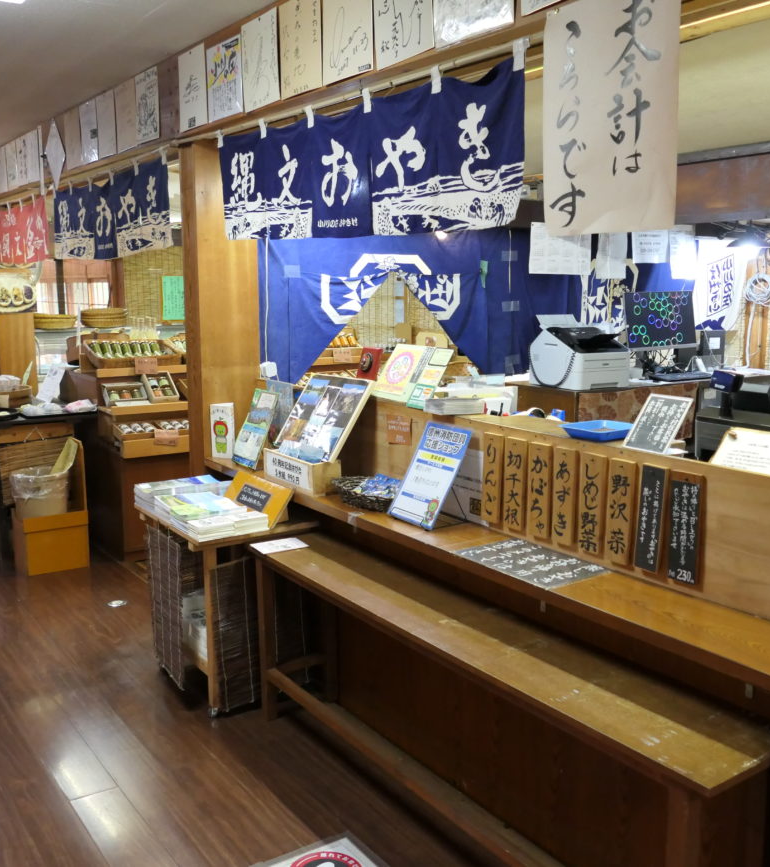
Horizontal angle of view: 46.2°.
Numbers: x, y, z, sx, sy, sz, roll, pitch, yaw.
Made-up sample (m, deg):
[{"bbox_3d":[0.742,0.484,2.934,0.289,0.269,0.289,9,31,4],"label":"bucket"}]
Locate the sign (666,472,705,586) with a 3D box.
[{"bbox_3d":[0.674,0.211,2.008,0.020,0.252,0.080,-7,12,-34],"label":"sign"}]

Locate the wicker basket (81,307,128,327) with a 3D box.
[{"bbox_3d":[-2.208,-0.912,7.100,0.365,0.145,0.365,-7,12,-34],"label":"wicker basket"}]

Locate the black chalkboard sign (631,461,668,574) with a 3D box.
[{"bbox_3d":[0.616,0.196,2.095,0.018,0.250,0.072,-7,12,-34],"label":"black chalkboard sign"}]

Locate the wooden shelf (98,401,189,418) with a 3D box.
[{"bbox_3d":[-1.226,-0.159,4.845,0.580,0.045,0.280,-7,12,-34],"label":"wooden shelf"}]

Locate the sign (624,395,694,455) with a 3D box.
[{"bbox_3d":[0.657,-0.021,2.158,0.014,0.155,0.121,38,-13,-33],"label":"sign"}]

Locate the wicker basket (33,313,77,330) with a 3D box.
[{"bbox_3d":[-2.584,-0.868,7.013,0.373,0.100,0.373,-7,12,-34],"label":"wicker basket"}]

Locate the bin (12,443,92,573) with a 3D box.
[{"bbox_3d":[-1.766,0.364,4.726,0.320,0.666,0.315,-7,12,-34],"label":"bin"}]

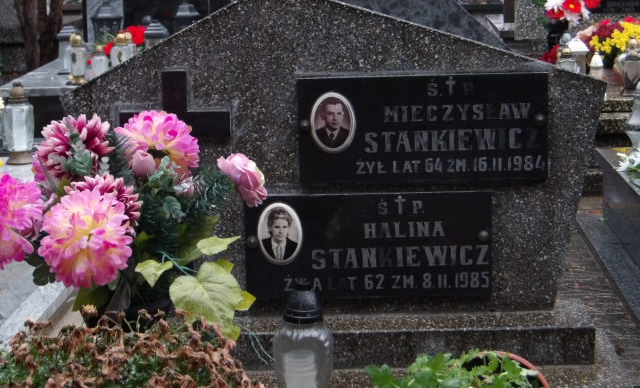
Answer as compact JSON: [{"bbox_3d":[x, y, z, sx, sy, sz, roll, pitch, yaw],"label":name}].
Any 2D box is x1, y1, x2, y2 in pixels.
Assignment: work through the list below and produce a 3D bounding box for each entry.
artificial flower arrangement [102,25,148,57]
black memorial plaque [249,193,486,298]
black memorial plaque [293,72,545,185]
[{"bbox_3d":[-1.052,-0.814,8.700,0.260,0.210,0.220,-1,11,3],"label":"artificial flower arrangement"},{"bbox_3d":[0.107,0.114,3.568,0.545,0.235,0.025,-1,11,3],"label":"black memorial plaque"},{"bbox_3d":[0.224,-0.142,3.512,0.542,0.232,0.025,-1,11,3],"label":"black memorial plaque"}]

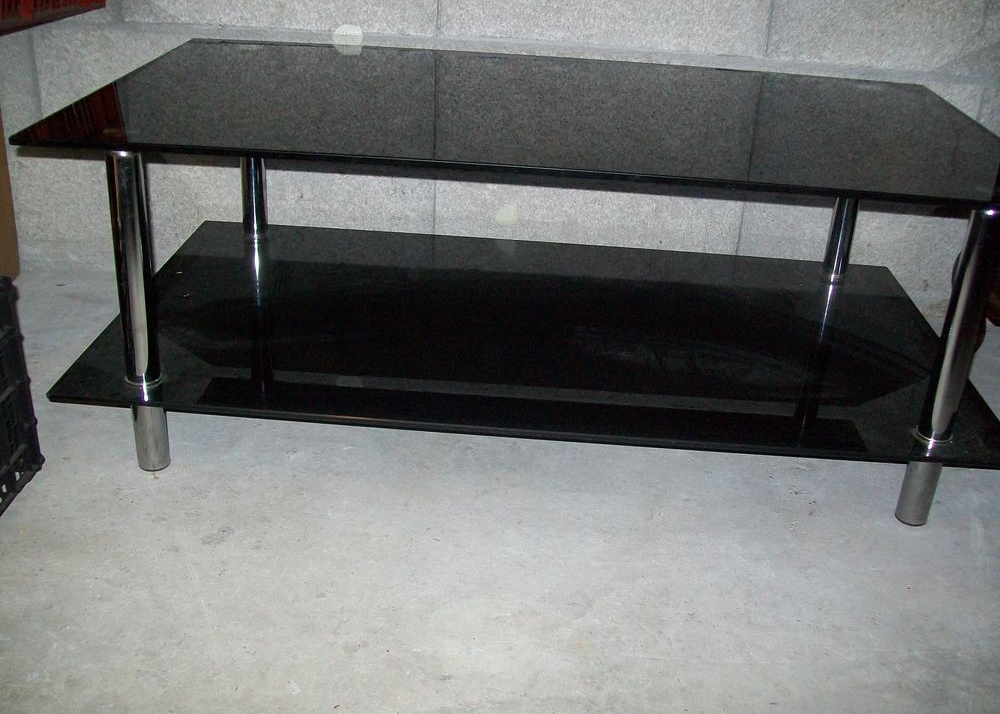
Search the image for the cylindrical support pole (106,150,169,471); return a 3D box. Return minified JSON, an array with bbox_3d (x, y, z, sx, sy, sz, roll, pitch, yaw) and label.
[{"bbox_3d":[-0.401,-0.051,1.154,0.038,0.400,0.038,4,26,1],"label":"cylindrical support pole"}]

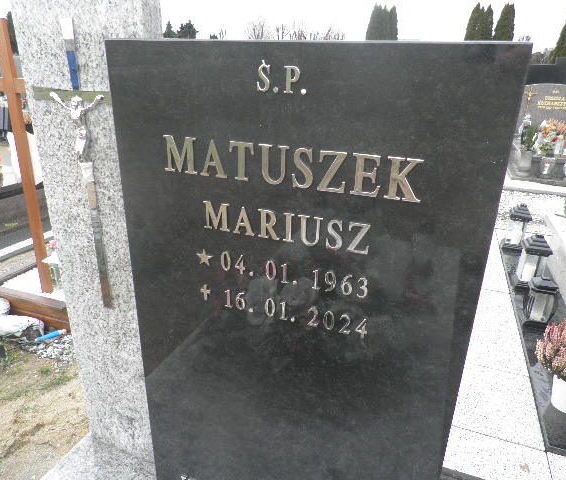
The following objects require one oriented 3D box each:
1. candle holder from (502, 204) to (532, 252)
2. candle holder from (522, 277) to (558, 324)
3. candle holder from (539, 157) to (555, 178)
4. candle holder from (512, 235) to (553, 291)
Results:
[{"bbox_3d":[1.693,-0.098,3.197,0.144,0.329,0.144,9,23,18],"label":"candle holder"},{"bbox_3d":[1.326,0.298,2.276,0.128,0.247,0.128,9,23,18],"label":"candle holder"},{"bbox_3d":[3.036,-0.828,5.055,0.125,0.236,0.125,9,23,18],"label":"candle holder"},{"bbox_3d":[1.469,0.124,2.609,0.148,0.335,0.148,9,23,18],"label":"candle holder"}]

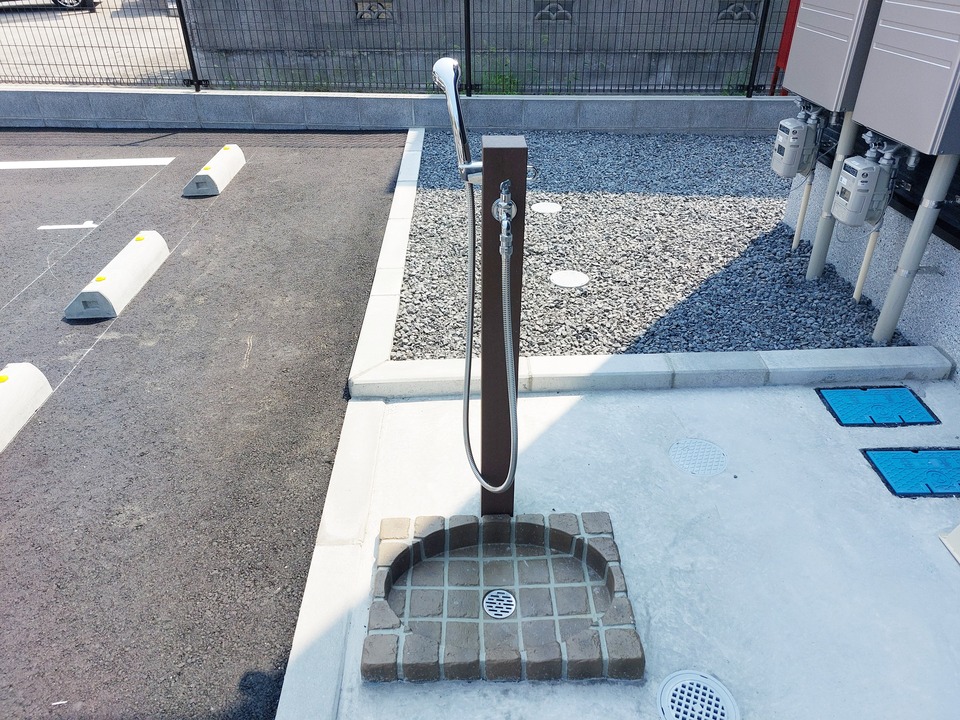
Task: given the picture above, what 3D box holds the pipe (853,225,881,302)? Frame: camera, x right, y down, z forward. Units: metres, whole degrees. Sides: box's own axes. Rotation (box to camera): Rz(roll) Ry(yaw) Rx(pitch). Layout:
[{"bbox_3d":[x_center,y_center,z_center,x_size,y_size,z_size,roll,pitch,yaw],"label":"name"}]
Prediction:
[{"bbox_3d":[1.486,-0.368,2.557,0.027,0.312,0.027,-4,32,0],"label":"pipe"}]

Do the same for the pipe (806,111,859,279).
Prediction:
[{"bbox_3d":[1.389,-0.624,2.629,0.061,0.671,0.061,-4,32,0],"label":"pipe"}]

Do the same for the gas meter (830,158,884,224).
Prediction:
[{"bbox_3d":[1.394,-0.624,2.442,0.125,0.215,0.125,-1,32,-2],"label":"gas meter"}]

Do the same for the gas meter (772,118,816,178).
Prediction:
[{"bbox_3d":[1.373,-0.922,2.901,0.125,0.215,0.125,-1,32,-2],"label":"gas meter"}]

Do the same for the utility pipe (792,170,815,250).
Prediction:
[{"bbox_3d":[1.453,-0.666,2.989,0.027,0.362,0.027,-4,32,0],"label":"utility pipe"}]

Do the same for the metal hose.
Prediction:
[{"bbox_3d":[0.023,0.007,1.359,0.118,0.705,0.145,-1,32,-2],"label":"metal hose"}]

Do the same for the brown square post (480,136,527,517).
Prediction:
[{"bbox_3d":[0.043,0.002,1.437,0.081,0.923,0.081,-1,32,-2],"label":"brown square post"}]

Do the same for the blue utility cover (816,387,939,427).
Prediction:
[{"bbox_3d":[1.262,0.153,2.122,0.313,0.020,0.205,-1,32,-2],"label":"blue utility cover"}]

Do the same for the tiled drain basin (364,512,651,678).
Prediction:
[{"bbox_3d":[0.043,0.507,1.473,0.561,0.066,0.396,-1,32,-1],"label":"tiled drain basin"}]

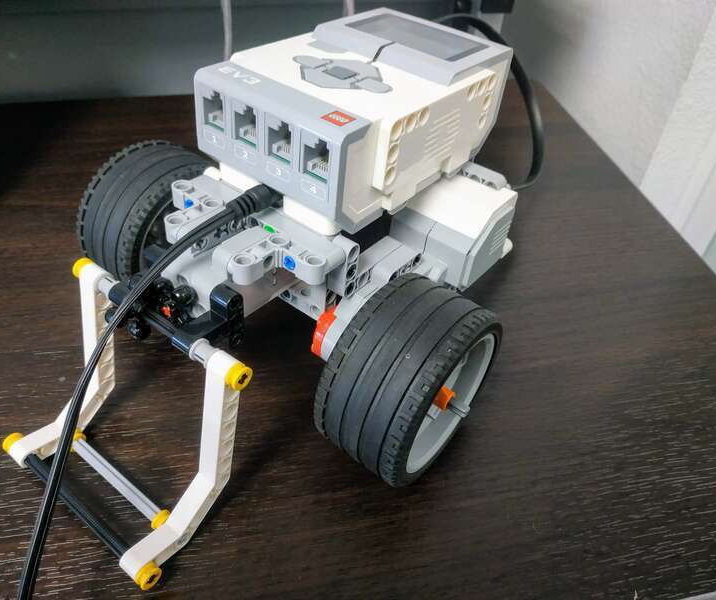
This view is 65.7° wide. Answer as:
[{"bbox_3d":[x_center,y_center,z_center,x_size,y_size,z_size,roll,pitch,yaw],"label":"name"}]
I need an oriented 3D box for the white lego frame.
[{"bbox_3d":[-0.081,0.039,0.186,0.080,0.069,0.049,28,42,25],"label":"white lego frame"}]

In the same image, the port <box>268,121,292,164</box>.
[{"bbox_3d":[-0.022,-0.051,0.176,0.010,0.012,0.010,30,46,24],"label":"port"}]

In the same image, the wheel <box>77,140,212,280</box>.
[{"bbox_3d":[-0.087,-0.034,0.254,0.036,0.069,0.069,30,51,25],"label":"wheel"}]

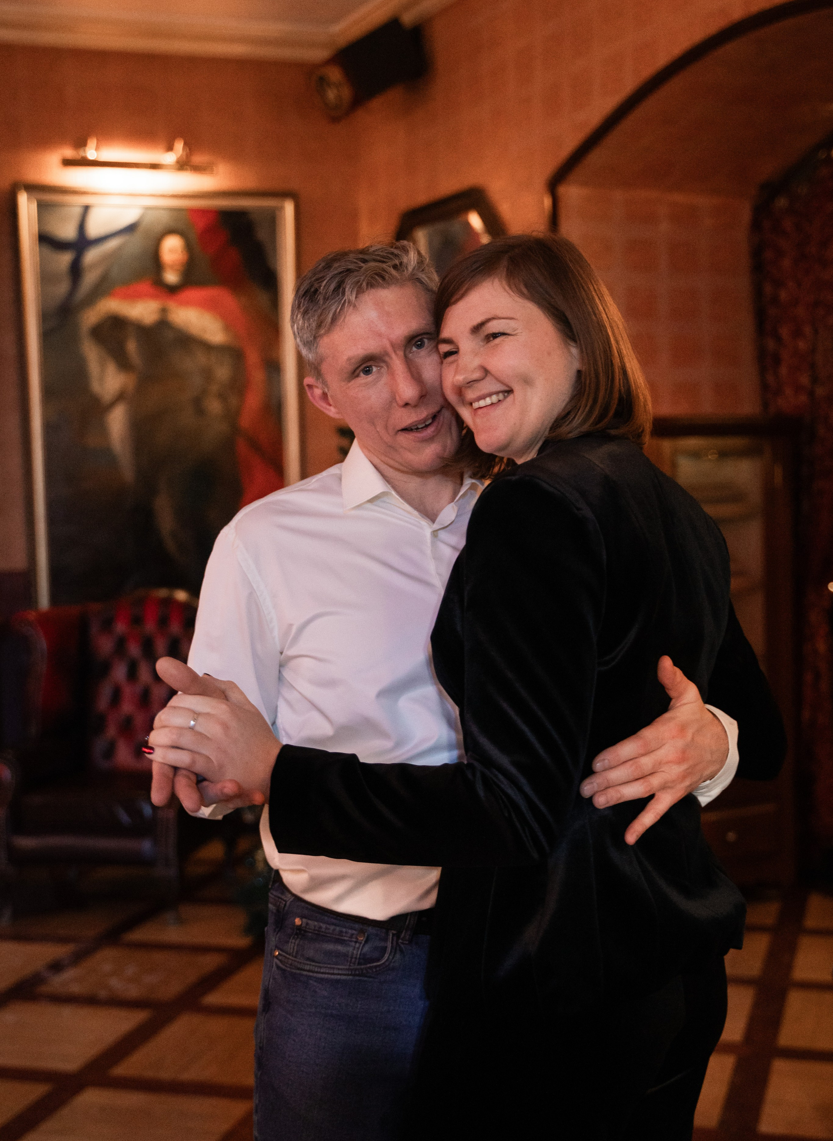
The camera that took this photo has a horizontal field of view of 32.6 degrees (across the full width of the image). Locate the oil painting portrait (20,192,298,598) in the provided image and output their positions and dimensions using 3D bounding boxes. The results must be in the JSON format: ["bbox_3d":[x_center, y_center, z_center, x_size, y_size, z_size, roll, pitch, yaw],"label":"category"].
[{"bbox_3d":[-0.983,-0.634,5.719,1.128,1.715,0.070,-3,4,-22],"label":"oil painting portrait"}]

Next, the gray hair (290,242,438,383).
[{"bbox_3d":[-0.055,-0.280,1.600,0.170,0.170,0.200,-14,2,-10],"label":"gray hair"}]

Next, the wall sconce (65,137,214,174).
[{"bbox_3d":[-1.087,-1.627,5.559,0.582,0.115,0.180,-3,4,-22],"label":"wall sconce"}]

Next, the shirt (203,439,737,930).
[{"bbox_3d":[0.050,0.115,1.580,0.610,0.520,0.380,-3,4,-20],"label":"shirt"}]

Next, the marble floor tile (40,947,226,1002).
[{"bbox_3d":[-0.835,1.205,4.265,0.430,0.015,0.415,-1,4,16],"label":"marble floor tile"}]

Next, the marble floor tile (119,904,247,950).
[{"bbox_3d":[-0.697,1.170,4.731,0.430,0.015,0.420,-1,4,16],"label":"marble floor tile"}]

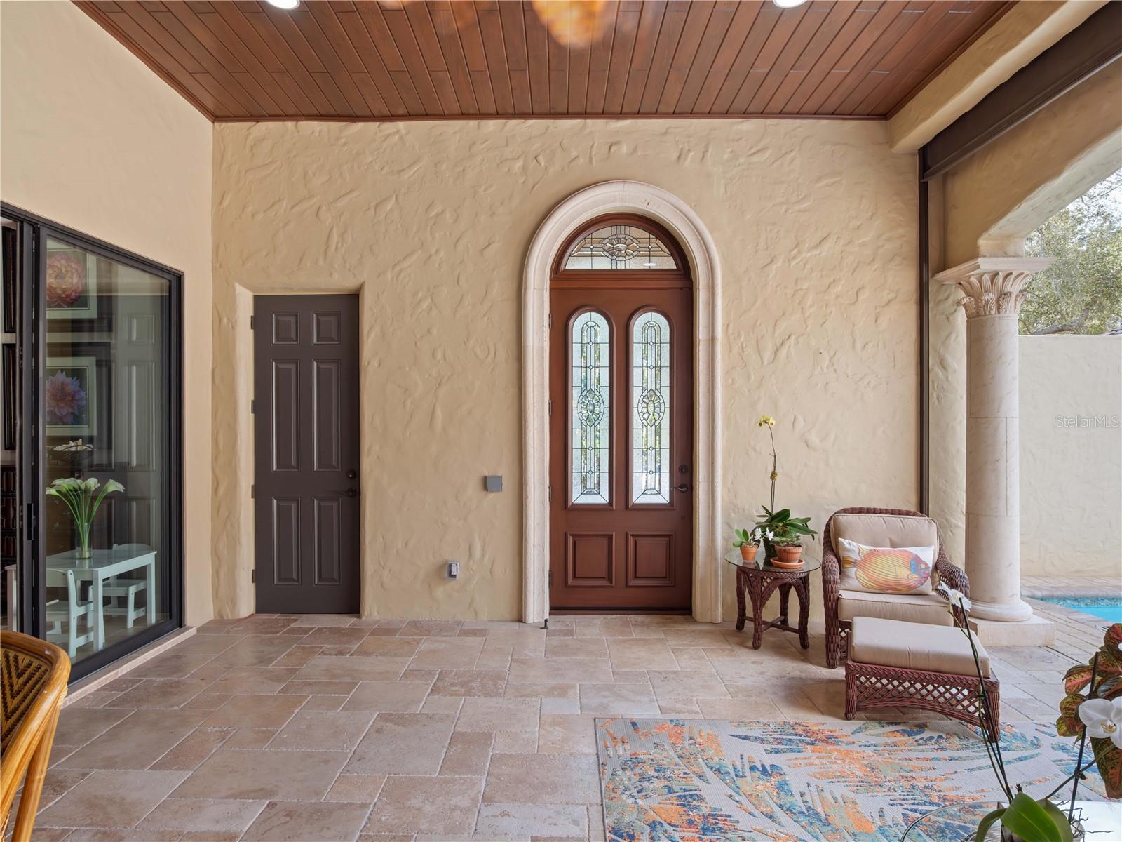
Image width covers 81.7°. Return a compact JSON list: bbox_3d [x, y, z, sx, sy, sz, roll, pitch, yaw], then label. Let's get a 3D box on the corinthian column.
[{"bbox_3d":[2.990,0.122,4.500,0.480,2.400,0.500,0,0,0],"label":"corinthian column"}]

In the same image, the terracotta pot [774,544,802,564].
[{"bbox_3d":[1.500,0.872,4.260,0.185,0.120,0.185,0,0,0],"label":"terracotta pot"}]

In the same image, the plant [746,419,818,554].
[{"bbox_3d":[1.510,0.452,4.450,0.460,0.970,0.380,0,0,0],"label":"plant"}]

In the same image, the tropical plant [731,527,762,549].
[{"bbox_3d":[1.258,0.793,4.390,0.200,0.150,0.160,0,0,0],"label":"tropical plant"}]

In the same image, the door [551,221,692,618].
[{"bbox_3d":[0.457,-0.061,4.980,1.100,3.030,0.090,0,0,0],"label":"door"}]

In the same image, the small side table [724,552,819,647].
[{"bbox_3d":[1.425,1.207,4.370,0.645,0.535,0.645,0,0,0],"label":"small side table"}]

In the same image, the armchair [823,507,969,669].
[{"bbox_3d":[2.075,1.032,4.100,0.745,0.885,0.820,0,0,23],"label":"armchair"}]

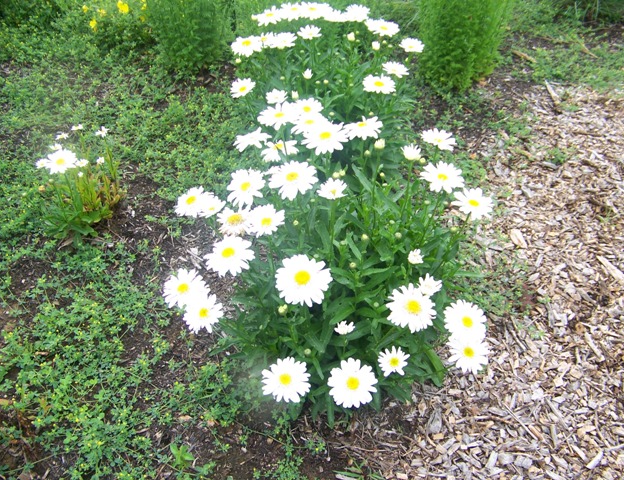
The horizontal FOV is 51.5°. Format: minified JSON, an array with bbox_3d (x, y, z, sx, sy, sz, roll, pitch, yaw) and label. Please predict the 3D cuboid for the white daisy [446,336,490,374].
[{"bbox_3d":[0.313,0.227,1.290,0.088,0.026,0.086,-4,58,6],"label":"white daisy"}]

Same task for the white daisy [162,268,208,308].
[{"bbox_3d":[-0.256,0.098,1.308,0.090,0.025,0.090,-5,58,5],"label":"white daisy"}]

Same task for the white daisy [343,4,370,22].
[{"bbox_3d":[0.136,-0.692,1.978,0.083,0.029,0.083,0,53,0],"label":"white daisy"}]

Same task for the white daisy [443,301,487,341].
[{"bbox_3d":[0.308,0.164,1.298,0.082,0.023,0.082,5,69,-4],"label":"white daisy"}]

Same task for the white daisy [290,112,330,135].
[{"bbox_3d":[-0.006,-0.284,1.576,0.090,0.022,0.090,0,45,0],"label":"white daisy"}]

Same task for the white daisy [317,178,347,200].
[{"bbox_3d":[0.040,-0.101,1.290,0.060,0.030,0.059,1,43,2],"label":"white daisy"}]

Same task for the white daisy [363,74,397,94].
[{"bbox_3d":[0.186,-0.428,1.780,0.091,0.028,0.089,4,48,5],"label":"white daisy"}]

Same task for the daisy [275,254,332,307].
[{"bbox_3d":[-0.013,0.068,1.090,0.096,0.028,0.094,-1,63,-1],"label":"daisy"}]

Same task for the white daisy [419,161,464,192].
[{"bbox_3d":[0.244,-0.118,1.210,0.082,0.021,0.082,10,50,10],"label":"white daisy"}]

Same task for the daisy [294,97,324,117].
[{"bbox_3d":[-0.007,-0.329,1.607,0.077,0.022,0.077,1,57,-1],"label":"daisy"}]

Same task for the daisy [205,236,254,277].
[{"bbox_3d":[-0.136,0.026,1.070,0.083,0.021,0.083,-2,51,3],"label":"daisy"}]

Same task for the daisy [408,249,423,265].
[{"bbox_3d":[0.176,0.029,1.100,0.027,0.019,0.027,10,45,9],"label":"daisy"}]

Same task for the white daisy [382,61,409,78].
[{"bbox_3d":[0.226,-0.461,1.751,0.068,0.024,0.068,8,47,-8],"label":"white daisy"}]

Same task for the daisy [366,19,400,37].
[{"bbox_3d":[0.208,-0.626,1.905,0.101,0.023,0.101,5,45,-5],"label":"daisy"}]

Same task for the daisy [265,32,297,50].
[{"bbox_3d":[-0.078,-0.500,1.630,0.076,0.019,0.076,0,49,-3],"label":"daisy"}]

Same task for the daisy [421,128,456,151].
[{"bbox_3d":[0.299,-0.238,1.530,0.083,0.027,0.081,20,46,7],"label":"daisy"}]

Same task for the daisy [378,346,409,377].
[{"bbox_3d":[0.165,0.246,1.310,0.064,0.022,0.062,-2,64,4],"label":"daisy"}]

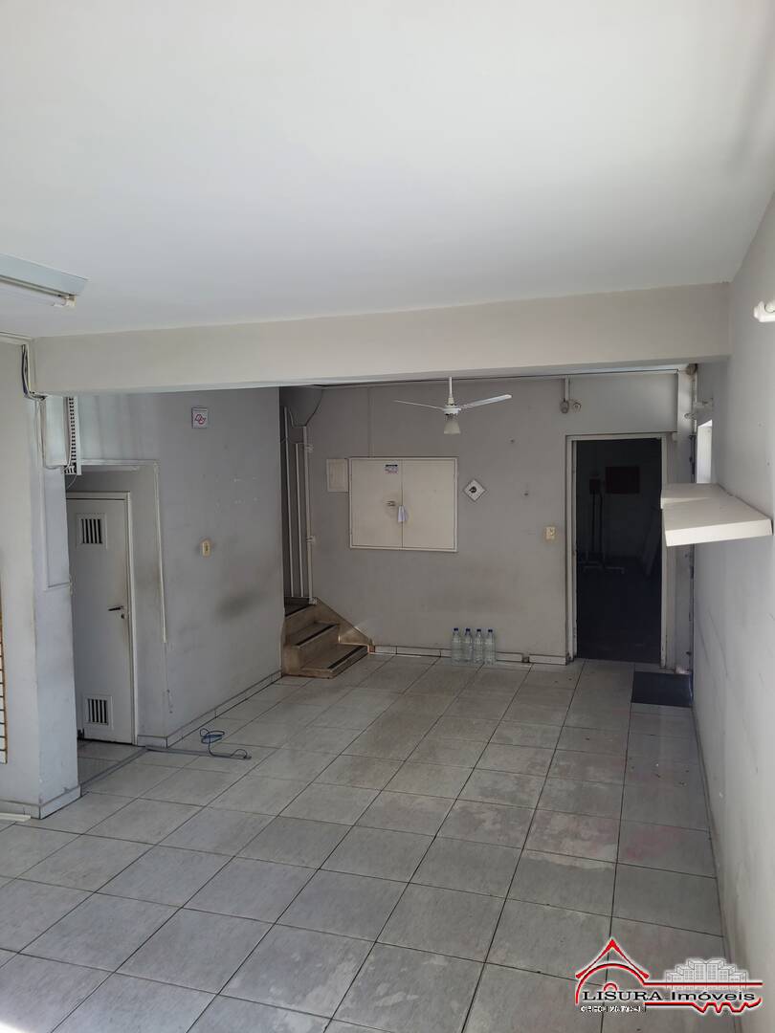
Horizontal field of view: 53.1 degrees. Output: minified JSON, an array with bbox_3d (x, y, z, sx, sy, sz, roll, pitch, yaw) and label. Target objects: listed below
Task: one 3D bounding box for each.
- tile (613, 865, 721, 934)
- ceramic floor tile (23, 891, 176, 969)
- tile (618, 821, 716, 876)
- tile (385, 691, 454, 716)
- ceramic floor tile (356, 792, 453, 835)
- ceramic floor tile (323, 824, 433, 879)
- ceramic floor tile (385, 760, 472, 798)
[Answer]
[{"bbox_3d":[1.232,1.666,3.414,0.430,0.010,0.450,0,4,19],"label":"tile"},{"bbox_3d":[-1.185,1.738,3.263,0.445,0.010,0.445,0,4,19],"label":"ceramic floor tile"},{"bbox_3d":[1.385,1.637,3.864,0.437,0.010,0.451,0,4,19],"label":"tile"},{"bbox_3d":[0.267,1.512,6.186,0.451,0.010,0.451,0,4,19],"label":"tile"},{"bbox_3d":[0.105,1.624,4.238,0.447,0.010,0.451,0,4,19],"label":"ceramic floor tile"},{"bbox_3d":[-0.043,1.661,3.818,0.445,0.010,0.445,0,4,19],"label":"ceramic floor tile"},{"bbox_3d":[0.250,1.592,4.671,0.447,0.010,0.447,0,4,19],"label":"ceramic floor tile"}]

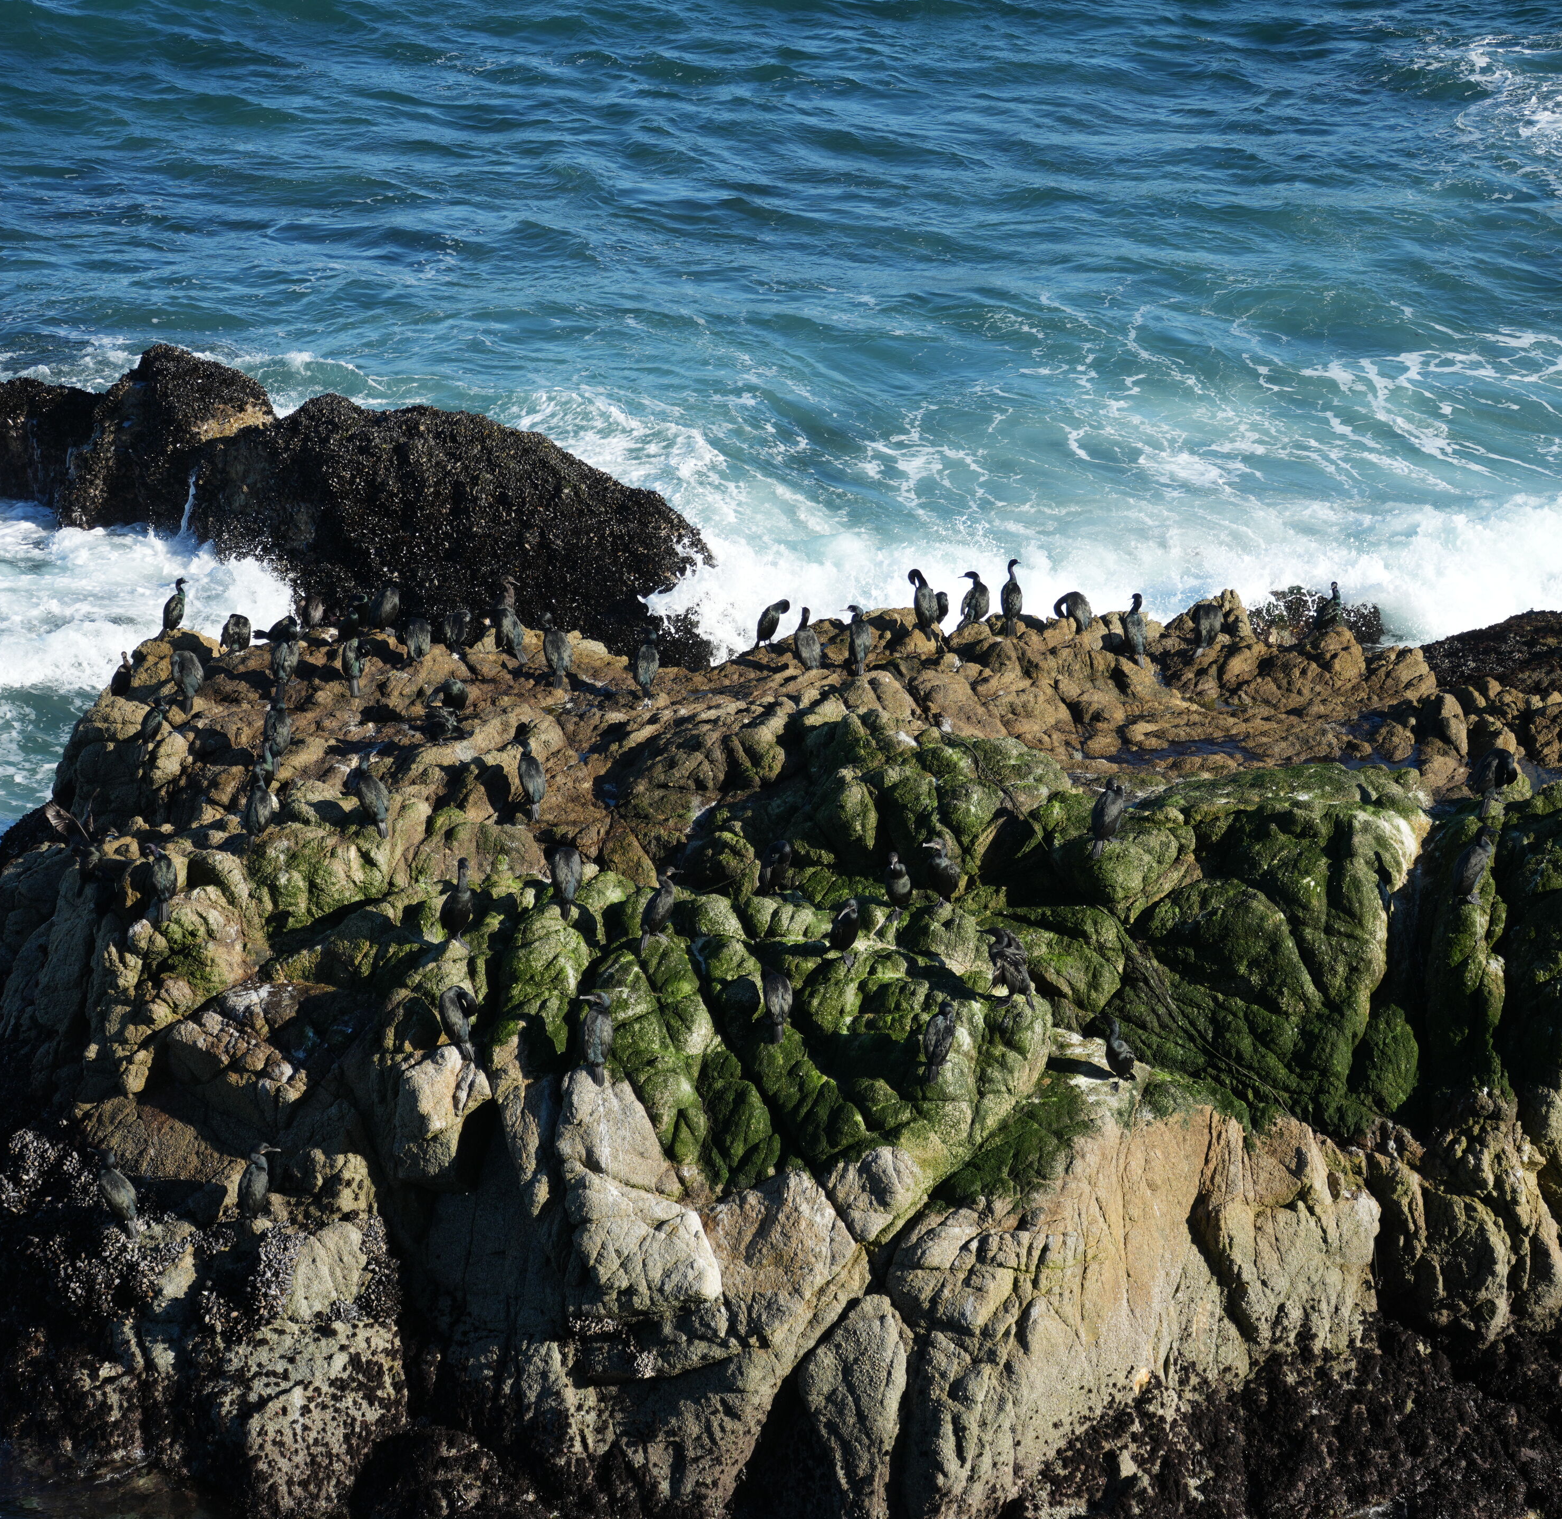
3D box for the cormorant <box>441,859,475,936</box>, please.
[{"bbox_3d":[-2.347,1.000,29.800,0.210,0.570,0.340,-9,21,-23],"label":"cormorant"}]

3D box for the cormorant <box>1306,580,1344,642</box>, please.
[{"bbox_3d":[4.759,-1.294,36.000,0.340,0.520,0.200,-3,20,-9],"label":"cormorant"}]

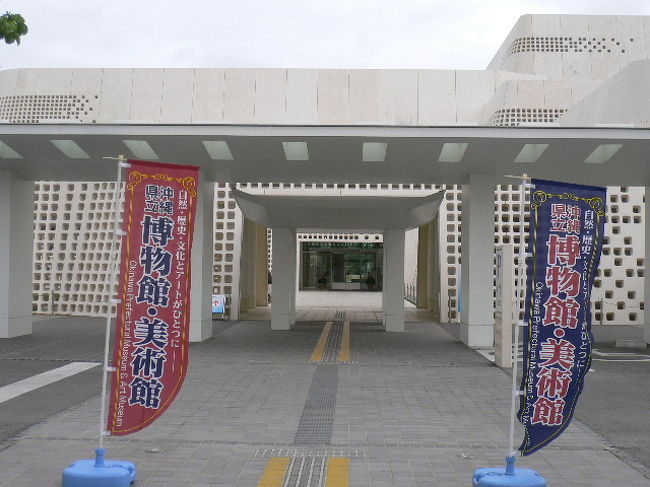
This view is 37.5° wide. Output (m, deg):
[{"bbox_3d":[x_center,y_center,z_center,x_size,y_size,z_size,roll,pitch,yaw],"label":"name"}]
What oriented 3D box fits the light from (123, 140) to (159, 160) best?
[{"bbox_3d":[-3.129,-1.594,16.389,0.390,0.100,1.120,1,-10,2],"label":"light"}]

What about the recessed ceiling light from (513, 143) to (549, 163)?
[{"bbox_3d":[3.493,-1.517,16.201,0.390,0.100,1.120,1,-10,2],"label":"recessed ceiling light"}]

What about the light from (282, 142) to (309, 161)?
[{"bbox_3d":[-0.484,-1.563,16.314,0.390,0.100,1.120,1,-10,2],"label":"light"}]

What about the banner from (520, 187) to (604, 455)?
[{"bbox_3d":[1.527,0.477,6.130,0.520,1.760,0.090,3,-1,-7],"label":"banner"}]

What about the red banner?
[{"bbox_3d":[-1.092,0.346,6.130,0.520,1.760,0.060,3,-1,3],"label":"red banner"}]

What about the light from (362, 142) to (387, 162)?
[{"bbox_3d":[0.847,-1.548,16.276,0.390,0.100,1.120,1,-10,2],"label":"light"}]

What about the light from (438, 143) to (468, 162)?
[{"bbox_3d":[2.173,-1.532,16.238,0.390,0.100,1.120,1,-10,2],"label":"light"}]

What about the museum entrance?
[{"bbox_3d":[1.092,1.321,55.000,5.000,2.800,0.800,1,-1,1],"label":"museum entrance"}]

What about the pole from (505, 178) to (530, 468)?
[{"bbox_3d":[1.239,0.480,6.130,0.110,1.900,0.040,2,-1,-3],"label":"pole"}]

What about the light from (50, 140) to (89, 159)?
[{"bbox_3d":[-4.352,-1.608,16.424,0.390,0.100,1.120,1,-10,2],"label":"light"}]

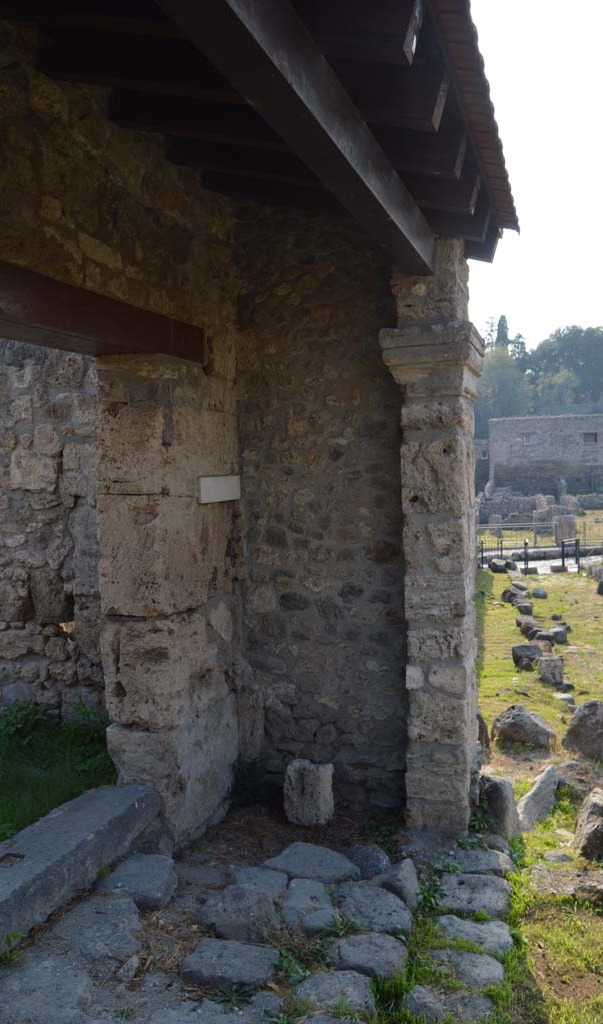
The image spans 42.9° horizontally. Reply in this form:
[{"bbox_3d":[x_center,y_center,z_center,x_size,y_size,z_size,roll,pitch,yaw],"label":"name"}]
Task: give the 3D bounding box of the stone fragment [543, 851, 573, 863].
[{"bbox_3d":[1.189,1.591,3.550,0.137,0.050,0.090,0,5,19],"label":"stone fragment"}]

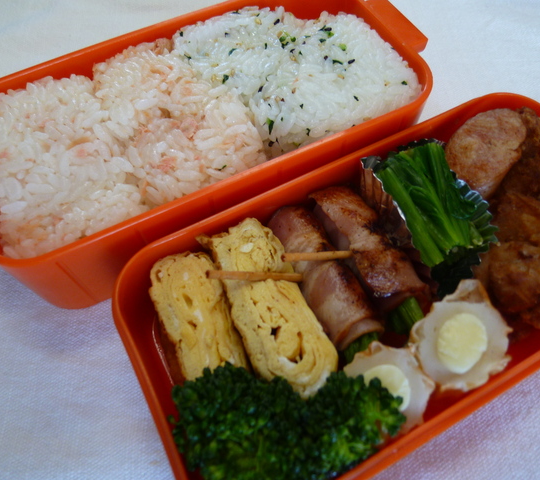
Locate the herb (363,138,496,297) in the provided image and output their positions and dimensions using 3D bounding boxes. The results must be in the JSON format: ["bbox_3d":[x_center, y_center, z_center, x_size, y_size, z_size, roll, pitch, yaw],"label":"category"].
[{"bbox_3d":[0.064,-0.009,0.184,0.035,0.032,0.052,-19,63,-9],"label":"herb"}]

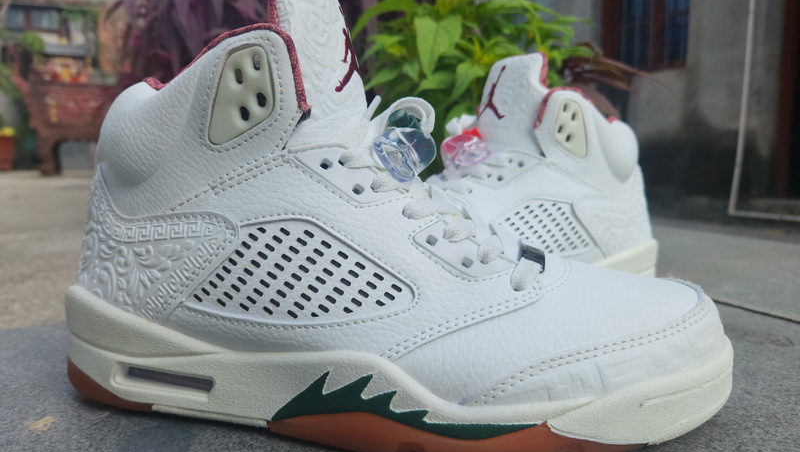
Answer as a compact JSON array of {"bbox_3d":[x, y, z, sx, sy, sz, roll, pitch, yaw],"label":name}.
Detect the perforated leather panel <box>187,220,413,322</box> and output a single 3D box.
[{"bbox_3d":[-0.041,0.018,0.213,0.091,0.042,0.011,1,8,4],"label":"perforated leather panel"}]

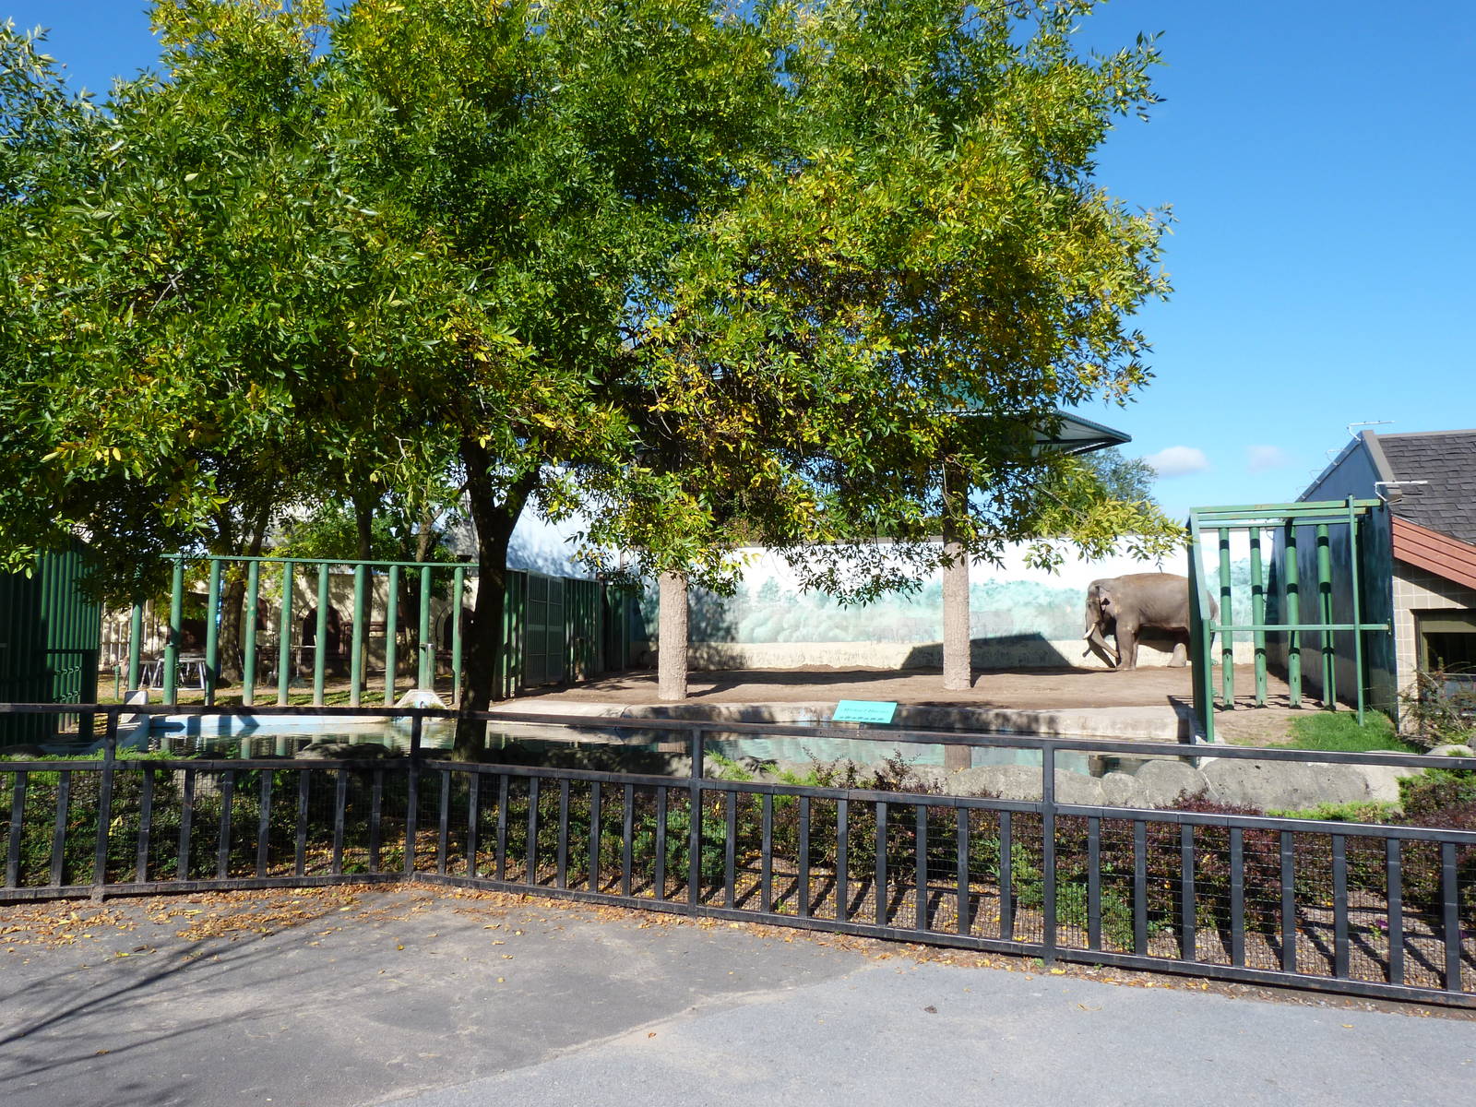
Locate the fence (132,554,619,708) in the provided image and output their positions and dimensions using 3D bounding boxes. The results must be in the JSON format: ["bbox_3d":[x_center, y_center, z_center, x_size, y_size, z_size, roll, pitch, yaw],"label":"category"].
[{"bbox_3d":[-6.362,1.706,21.830,6.900,2.500,9.800,0,-5,3],"label":"fence"}]

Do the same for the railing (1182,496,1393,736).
[{"bbox_3d":[7.310,0.938,14.206,2.150,2.950,3.400,-1,-5,20],"label":"railing"}]

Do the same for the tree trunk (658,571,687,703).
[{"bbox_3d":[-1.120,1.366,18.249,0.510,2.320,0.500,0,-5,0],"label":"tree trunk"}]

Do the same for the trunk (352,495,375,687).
[{"bbox_3d":[-7.832,0.768,22.311,0.420,4.100,0.380,0,-5,0],"label":"trunk"}]

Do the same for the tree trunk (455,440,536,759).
[{"bbox_3d":[-2.002,0.465,8.791,0.620,2.840,0.450,0,-5,0],"label":"tree trunk"}]

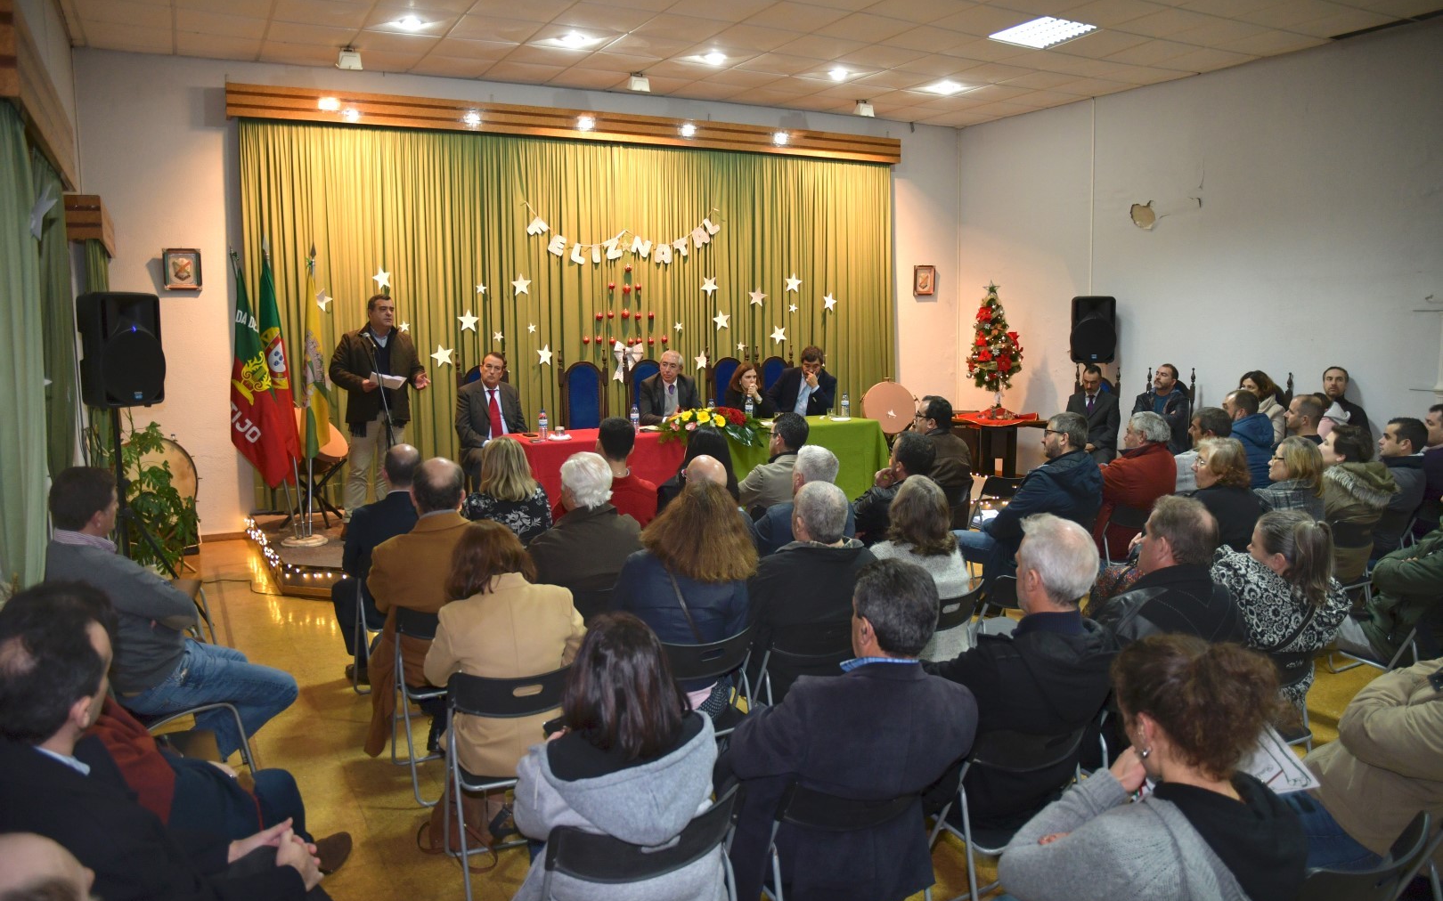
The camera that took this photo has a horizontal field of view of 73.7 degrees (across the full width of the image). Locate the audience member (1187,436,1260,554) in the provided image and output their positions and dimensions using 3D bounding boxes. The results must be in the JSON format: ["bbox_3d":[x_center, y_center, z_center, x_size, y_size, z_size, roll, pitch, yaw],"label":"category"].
[{"bbox_3d":[2.070,0.535,4.529,0.520,1.230,0.800,-7,11,-40],"label":"audience member"}]

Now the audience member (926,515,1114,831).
[{"bbox_3d":[0.701,0.782,2.812,0.560,1.290,0.820,-5,10,-24],"label":"audience member"}]

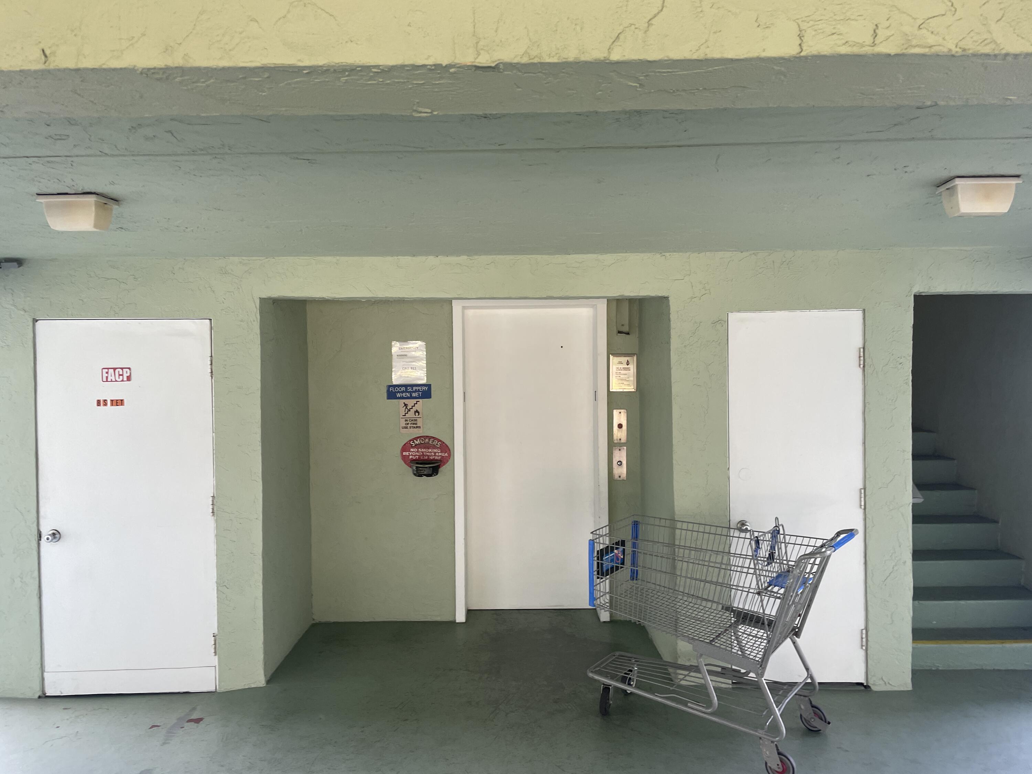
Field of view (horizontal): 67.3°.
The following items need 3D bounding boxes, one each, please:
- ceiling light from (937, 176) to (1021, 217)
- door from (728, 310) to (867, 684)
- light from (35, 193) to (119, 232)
[{"bbox_3d":[1.591,-0.648,2.672,0.213,0.118,0.135,-1,1,0],"label":"ceiling light"},{"bbox_3d":[1.488,0.590,4.117,0.705,1.970,0.050,-1,1,0],"label":"door"},{"bbox_3d":[-1.553,-0.607,2.743,0.213,0.118,0.135,-1,1,0],"label":"light"}]

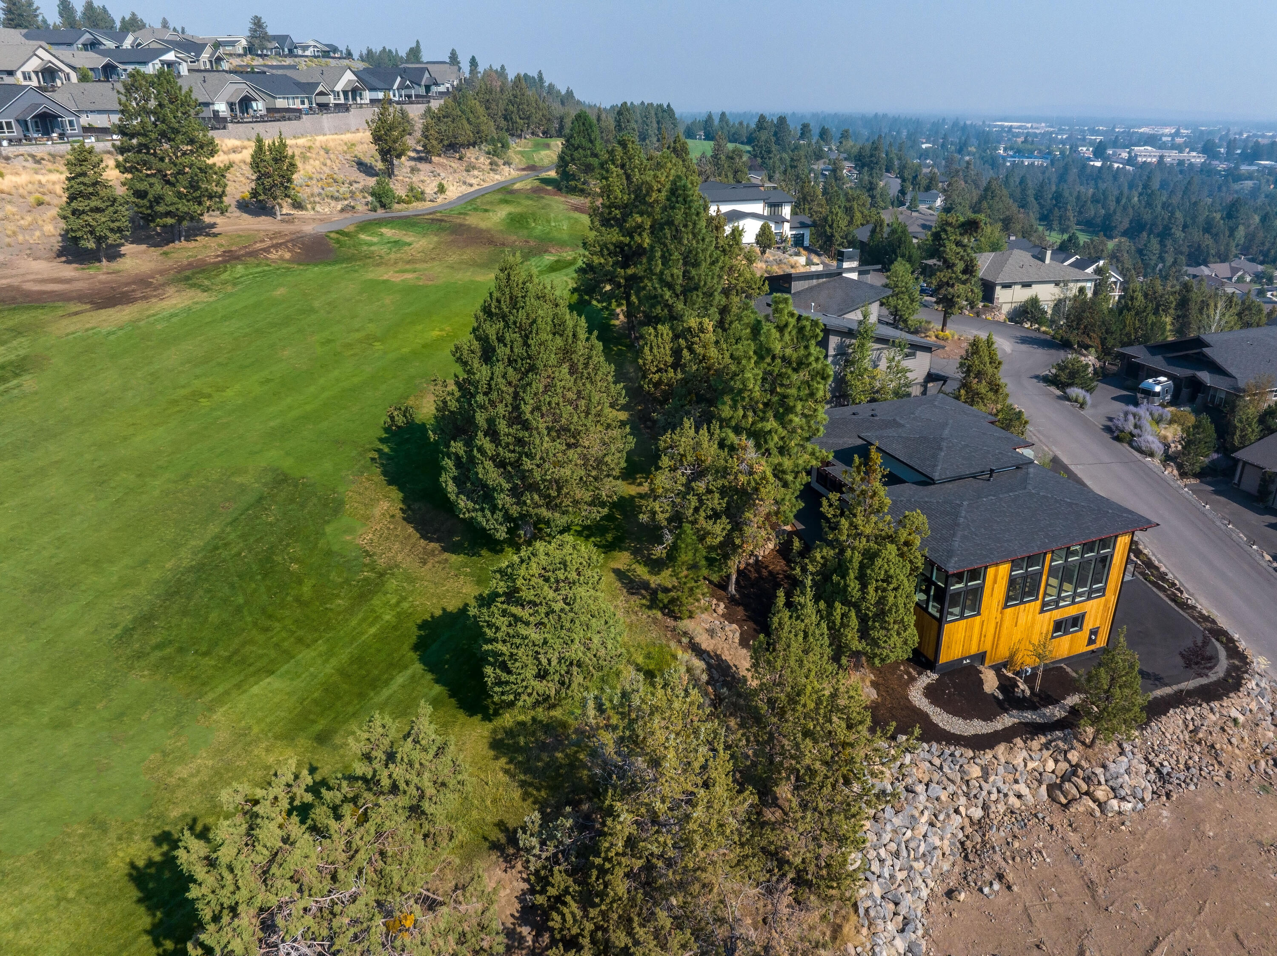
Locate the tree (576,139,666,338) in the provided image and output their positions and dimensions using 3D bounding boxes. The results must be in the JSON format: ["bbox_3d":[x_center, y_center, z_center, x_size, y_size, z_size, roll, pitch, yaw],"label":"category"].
[{"bbox_3d":[-1.724,-21.235,80.502,8.200,18.570,8.200,0,22,0],"label":"tree"}]

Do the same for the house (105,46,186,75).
[{"bbox_3d":[-110.200,-91.121,194.742,16.000,5.300,15.000,2,23,6],"label":"house"}]

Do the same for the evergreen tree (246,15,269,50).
[{"bbox_3d":[-122.038,-142.267,285.396,5.800,12.300,5.800,-8,24,-18],"label":"evergreen tree"}]

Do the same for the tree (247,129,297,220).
[{"bbox_3d":[-47.520,-39.170,114.720,6.600,10.790,6.600,-9,24,-20],"label":"tree"}]

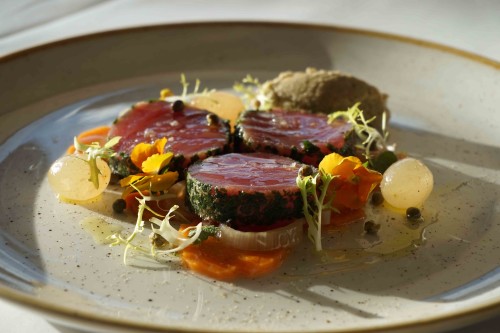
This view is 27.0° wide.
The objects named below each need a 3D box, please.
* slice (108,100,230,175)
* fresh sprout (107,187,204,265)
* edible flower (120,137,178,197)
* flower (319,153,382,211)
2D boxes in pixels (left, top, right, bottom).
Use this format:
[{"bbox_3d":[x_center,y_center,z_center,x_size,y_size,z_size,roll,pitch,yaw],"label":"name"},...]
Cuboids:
[{"bbox_3d":[-0.032,-0.009,0.416,0.049,0.011,0.047,-2,34,1],"label":"slice"},{"bbox_3d":[-0.033,0.020,0.359,0.034,0.019,0.026,1,25,0],"label":"fresh sprout"},{"bbox_3d":[-0.038,0.000,0.393,0.020,0.019,0.017,20,32,35],"label":"edible flower"},{"bbox_3d":[0.039,0.006,0.396,0.024,0.021,0.014,-4,25,-10],"label":"flower"}]

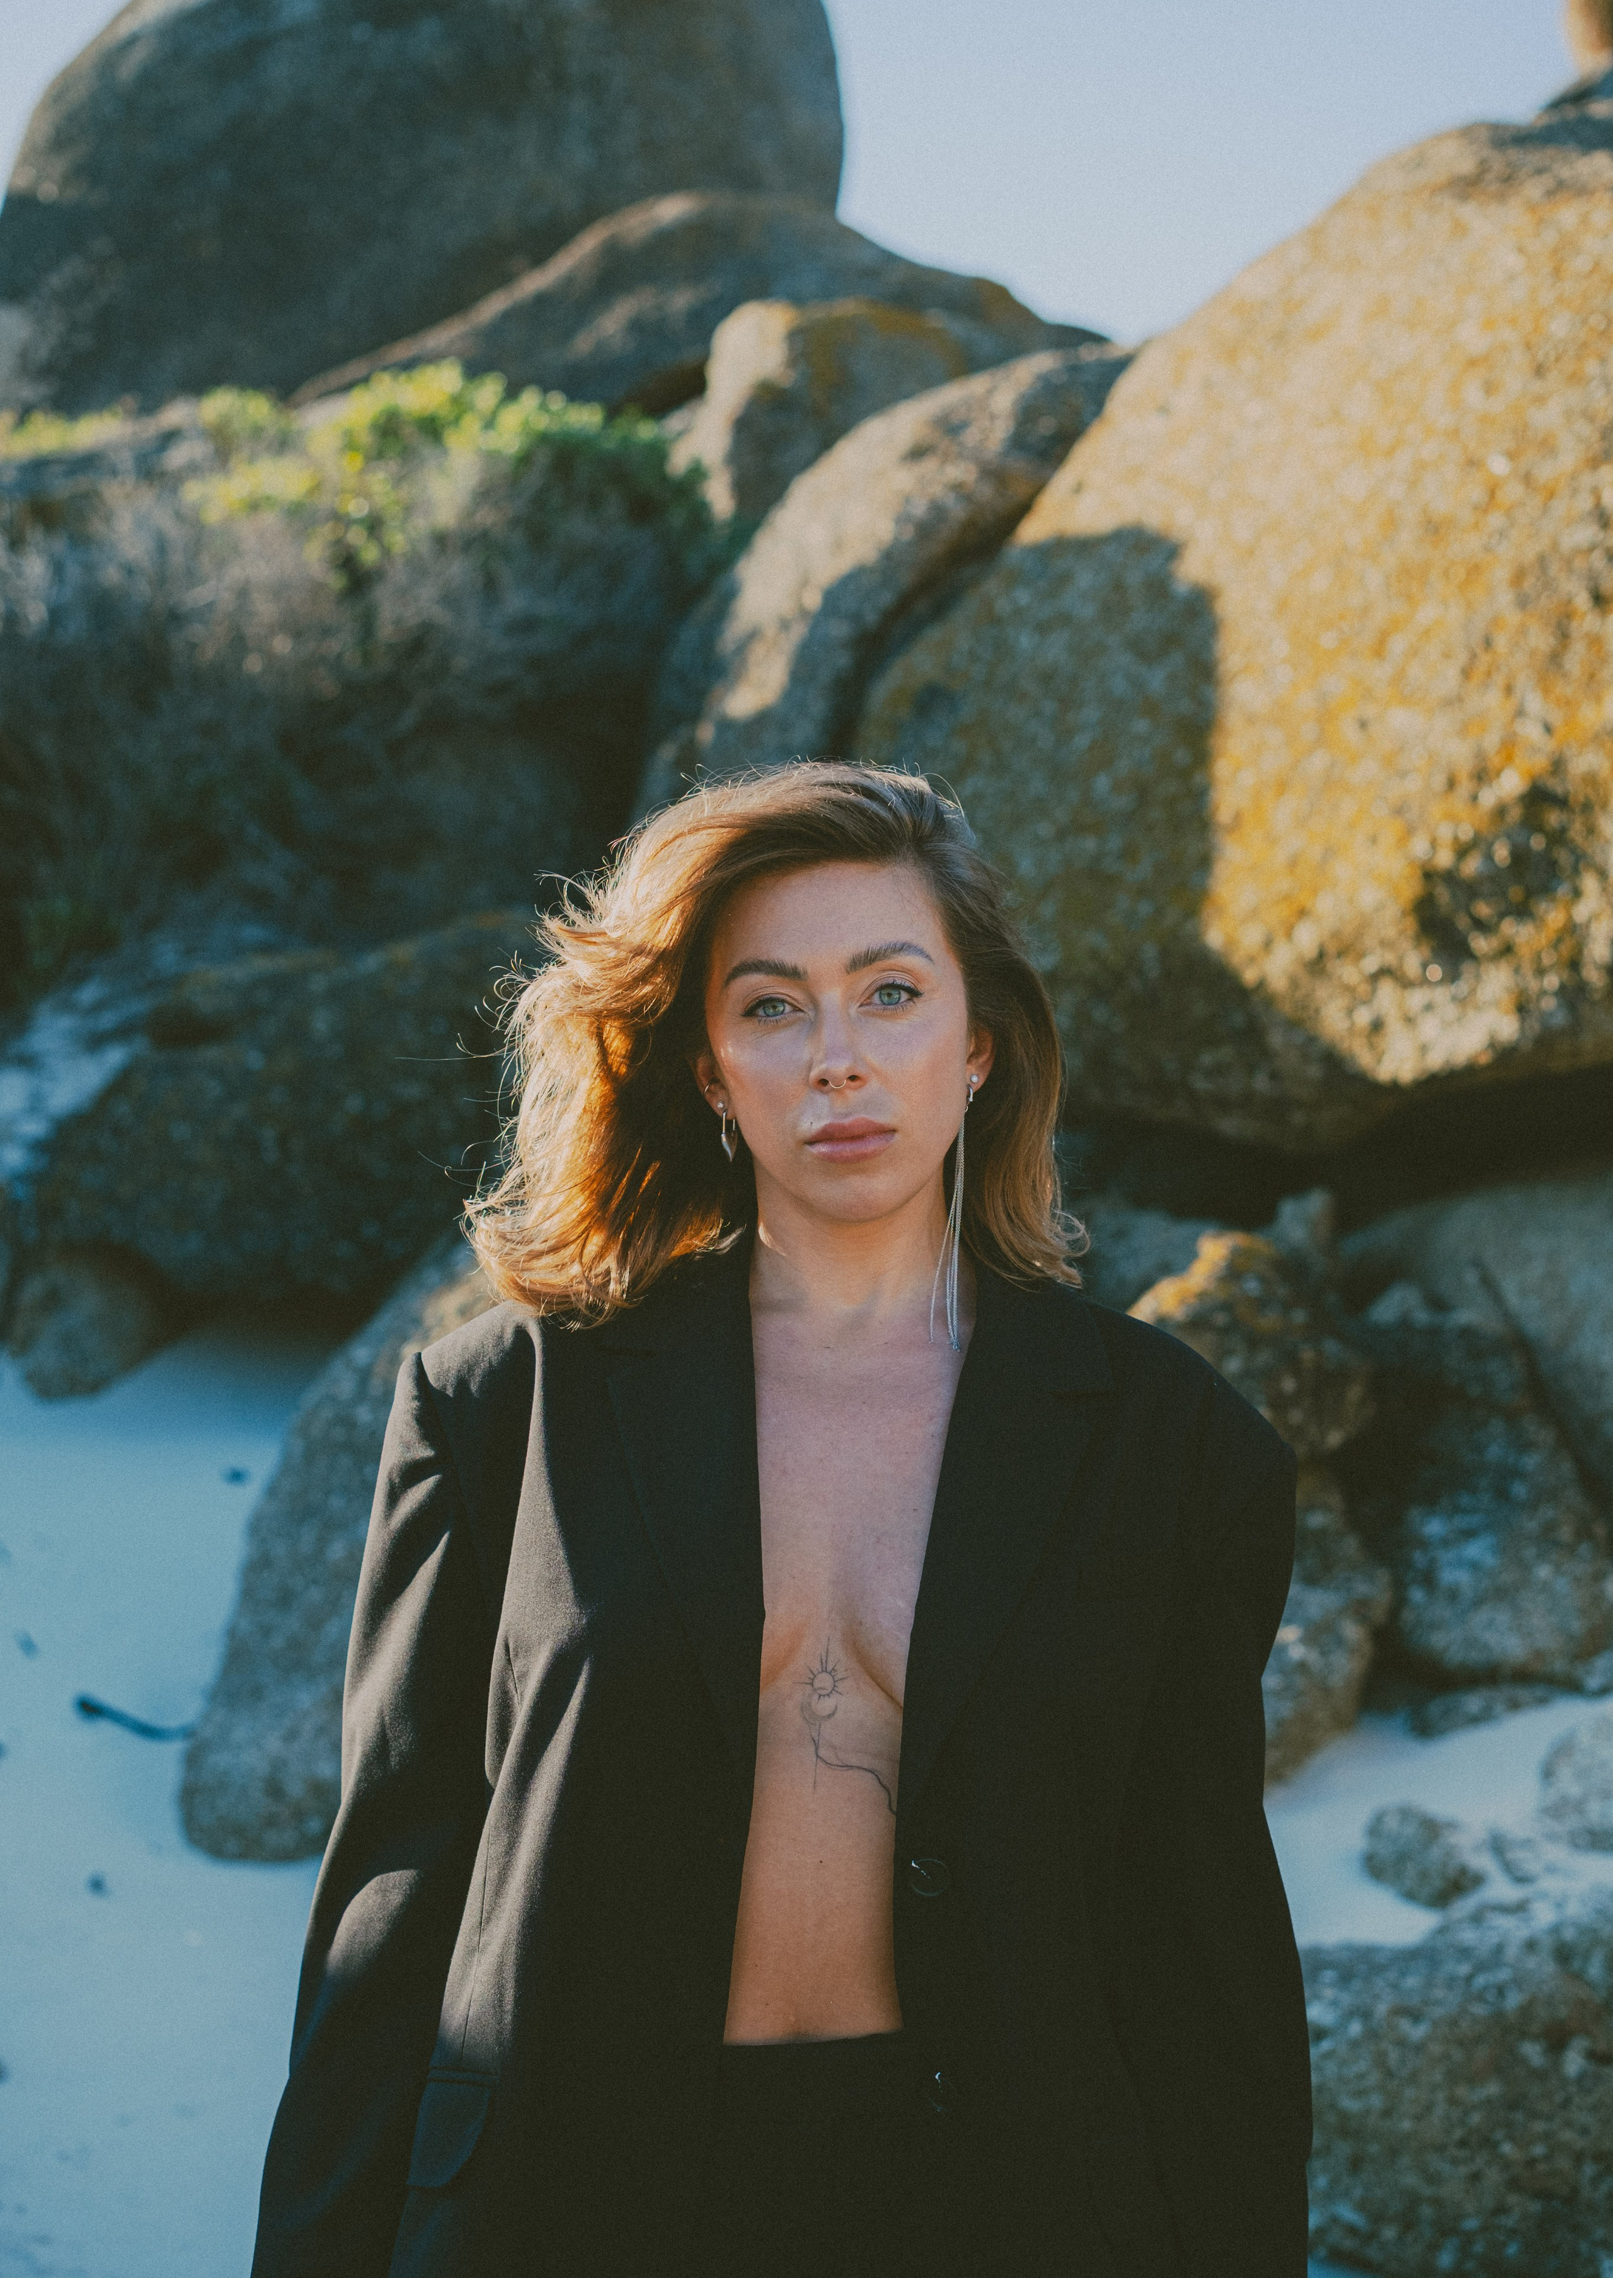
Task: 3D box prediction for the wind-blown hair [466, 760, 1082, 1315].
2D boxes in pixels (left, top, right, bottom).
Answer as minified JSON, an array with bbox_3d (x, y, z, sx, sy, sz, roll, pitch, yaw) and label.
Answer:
[{"bbox_3d":[-0.016,-0.052,1.745,0.315,0.285,0.260,0,0,0],"label":"wind-blown hair"}]

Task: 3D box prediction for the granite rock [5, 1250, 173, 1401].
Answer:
[{"bbox_3d":[-2.000,0.510,9.400,0.490,0.430,0.450,0,0,0],"label":"granite rock"}]

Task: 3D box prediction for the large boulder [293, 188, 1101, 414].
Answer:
[{"bbox_3d":[-0.450,-3.250,13.700,3.300,1.100,2.000,0,0,0],"label":"large boulder"}]

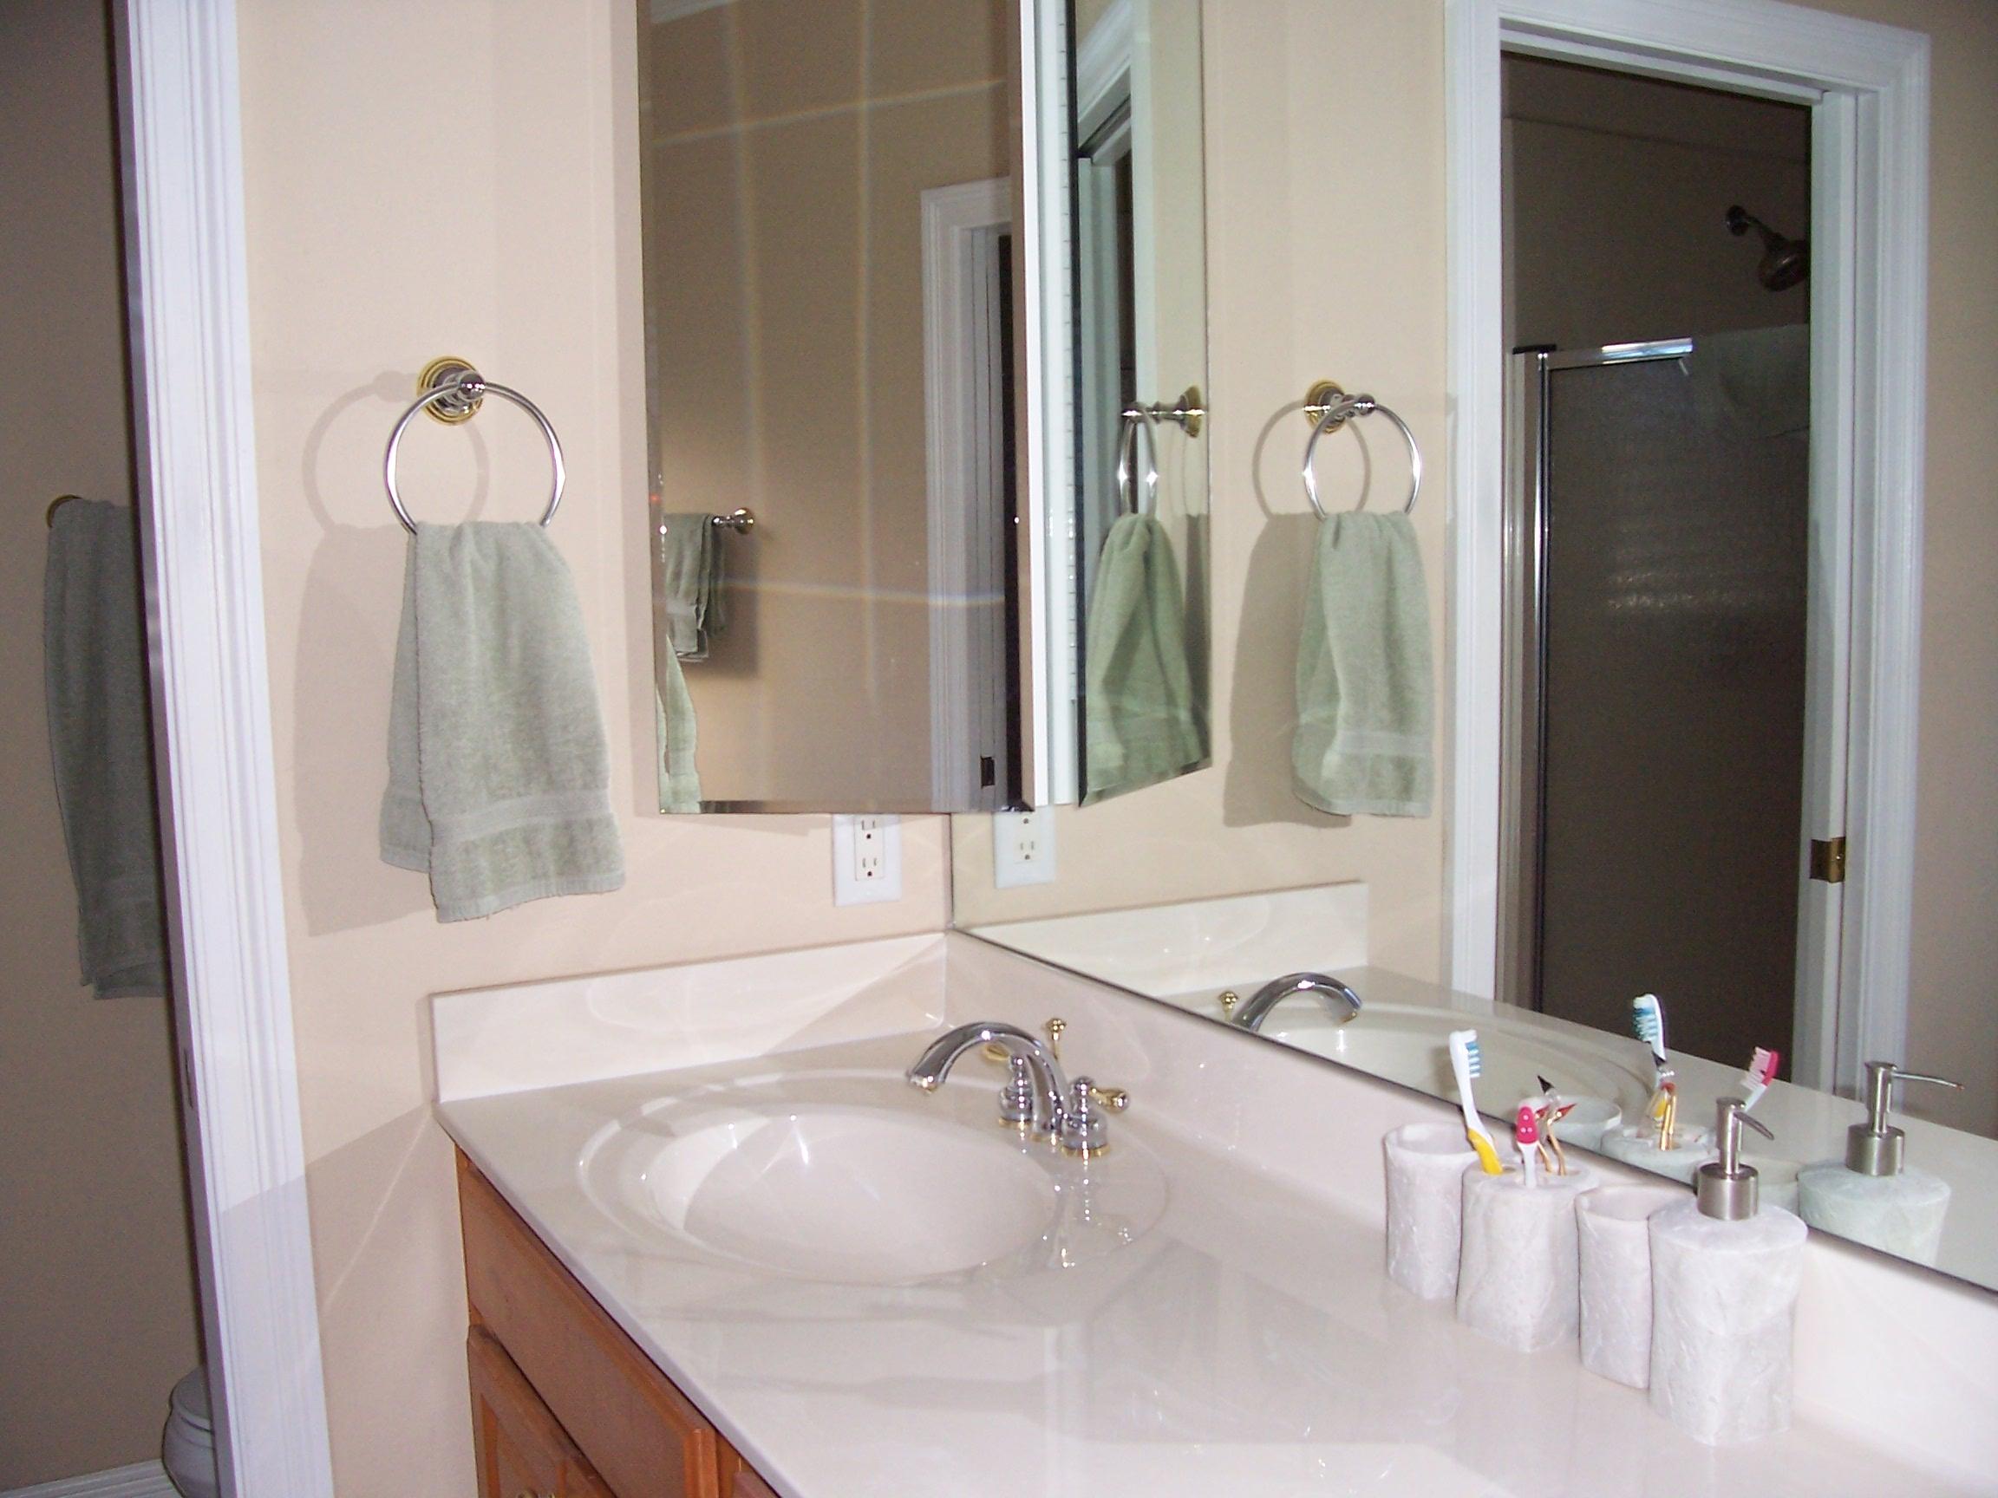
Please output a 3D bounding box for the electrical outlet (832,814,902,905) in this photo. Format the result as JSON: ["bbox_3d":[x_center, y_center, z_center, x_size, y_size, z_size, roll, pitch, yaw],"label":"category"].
[{"bbox_3d":[-0.134,0.105,2.058,0.077,0.122,0.008,-5,8,-29],"label":"electrical outlet"}]

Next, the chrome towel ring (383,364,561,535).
[{"bbox_3d":[-0.480,-0.261,1.778,0.166,0.192,0.088,-5,8,-29],"label":"chrome towel ring"}]

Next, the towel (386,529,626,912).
[{"bbox_3d":[-0.458,-0.027,1.779,0.196,0.359,0.122,-5,8,-29],"label":"towel"}]

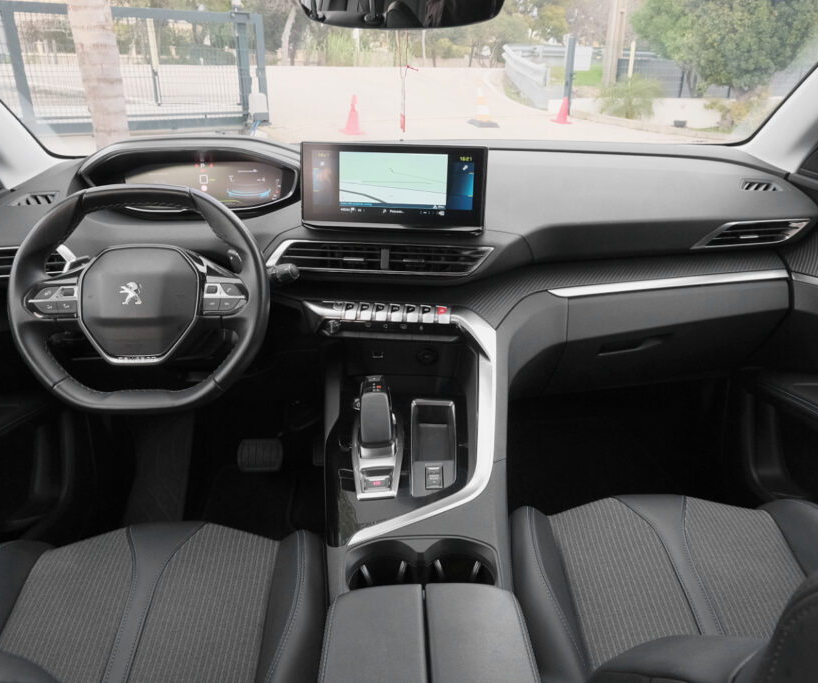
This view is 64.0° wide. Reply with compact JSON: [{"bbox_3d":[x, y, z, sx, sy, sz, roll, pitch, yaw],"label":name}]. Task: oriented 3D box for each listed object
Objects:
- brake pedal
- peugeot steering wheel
[{"bbox_3d":[-0.331,0.256,1.468,0.102,0.072,0.030,-1,-9,-1],"label":"brake pedal"},{"bbox_3d":[-0.366,-0.059,0.915,0.353,0.315,0.105,-1,1,-1],"label":"peugeot steering wheel"}]

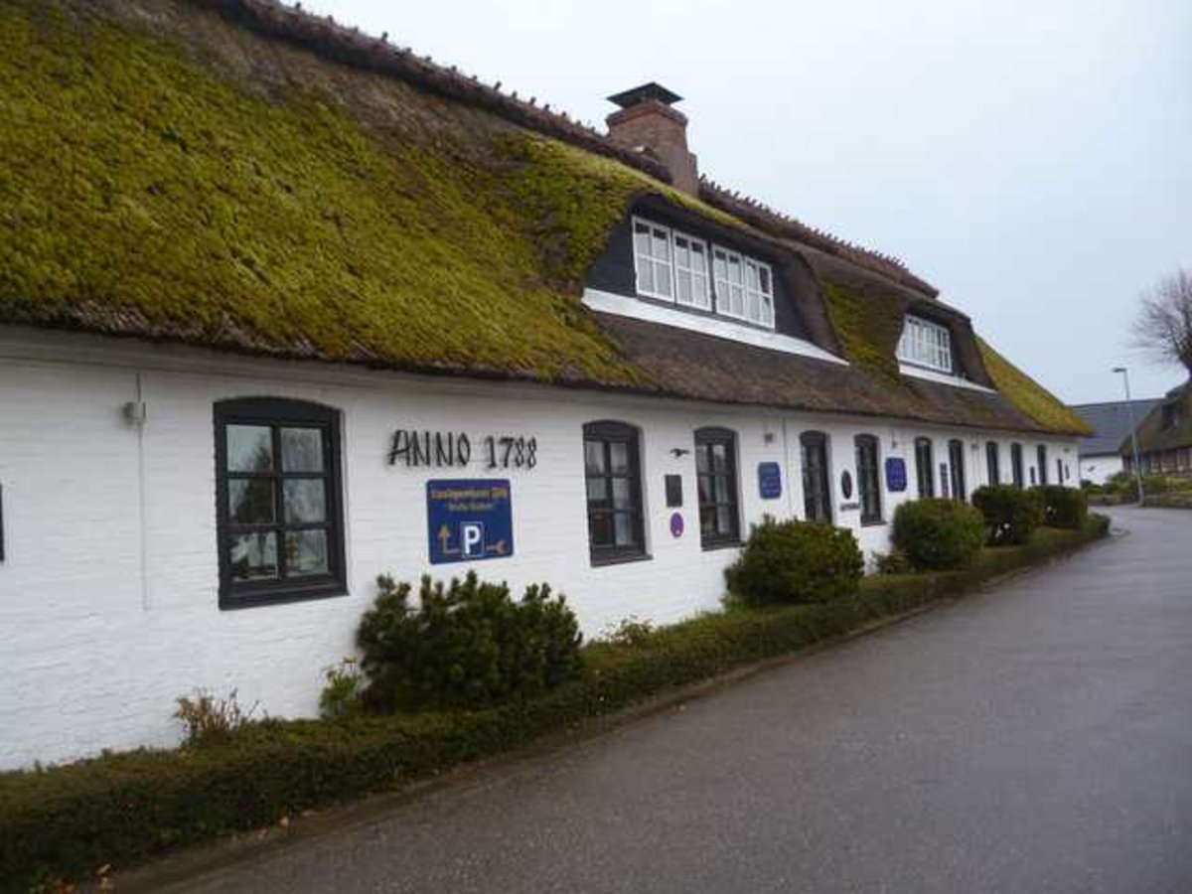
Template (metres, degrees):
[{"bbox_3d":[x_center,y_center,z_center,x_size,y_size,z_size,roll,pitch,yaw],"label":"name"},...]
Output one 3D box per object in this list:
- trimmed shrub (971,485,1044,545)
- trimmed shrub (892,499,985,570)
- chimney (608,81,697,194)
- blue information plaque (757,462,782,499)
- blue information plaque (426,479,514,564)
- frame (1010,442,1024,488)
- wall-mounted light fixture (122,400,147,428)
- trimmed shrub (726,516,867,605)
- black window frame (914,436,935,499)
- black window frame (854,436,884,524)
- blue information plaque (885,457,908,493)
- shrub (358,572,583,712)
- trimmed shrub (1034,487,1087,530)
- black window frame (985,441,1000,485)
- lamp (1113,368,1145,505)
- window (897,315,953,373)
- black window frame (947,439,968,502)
[{"bbox_3d":[7.720,1.288,18.234,1.180,1.133,1.239,-6,-5,38],"label":"trimmed shrub"},{"bbox_3d":[5.277,1.365,15.049,1.180,1.109,1.298,-6,-5,38],"label":"trimmed shrub"},{"bbox_3d":[1.060,-5.548,17.975,0.957,1.868,1.385,-6,-5,38],"label":"chimney"},{"bbox_3d":[2.241,0.431,12.347,0.029,0.470,0.604,-6,-5,38],"label":"blue information plaque"},{"bbox_3d":[-1.105,0.655,8.588,0.040,0.710,1.020,-6,-5,37],"label":"blue information plaque"},{"bbox_3d":[9.441,0.636,21.594,0.142,1.392,0.991,-6,-5,38],"label":"frame"},{"bbox_3d":[-2.828,-0.200,5.915,0.118,0.153,0.106,-6,-5,38],"label":"wall-mounted light fixture"},{"bbox_3d":[2.223,1.364,11.070,1.357,1.103,1.534,-6,-5,38],"label":"trimmed shrub"},{"bbox_3d":[6.225,0.576,18.410,0.100,1.500,1.060,-6,-5,37],"label":"black window frame"},{"bbox_3d":[4.215,0.524,14.963,0.142,1.422,0.991,-6,-5,38],"label":"black window frame"},{"bbox_3d":[5.322,0.502,17.010,0.040,0.560,0.860,-6,-5,37],"label":"blue information plaque"},{"bbox_3d":[-0.931,1.539,7.677,1.100,1.100,2.000,-6,-5,37],"label":"shrub"},{"bbox_3d":[11.601,1.630,24.092,1.300,1.300,2.600,-6,-5,37],"label":"trimmed shrub"},{"bbox_3d":[9.006,0.641,22.035,0.100,1.500,1.060,-6,-5,37],"label":"black window frame"},{"bbox_3d":[26.532,-0.544,48.000,0.800,6.750,0.250,-2,-4,-18],"label":"lamp"},{"bbox_3d":[7.209,-2.286,21.290,0.150,1.050,3.650,-6,-5,37],"label":"window"},{"bbox_3d":[6.925,0.587,18.401,0.142,1.416,0.991,-6,-5,38],"label":"black window frame"}]

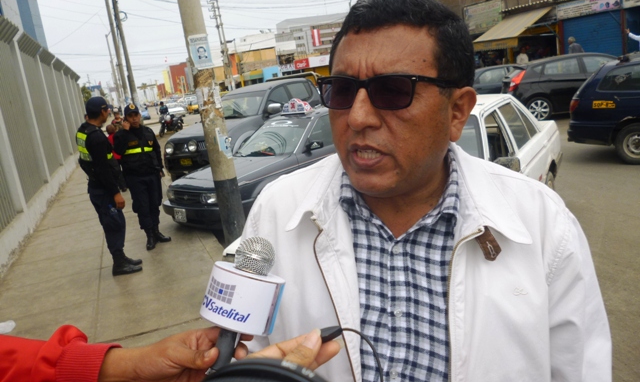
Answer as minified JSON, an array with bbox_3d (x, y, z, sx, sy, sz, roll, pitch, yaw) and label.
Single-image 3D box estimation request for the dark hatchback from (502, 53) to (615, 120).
[{"bbox_3d":[6.589,-2.585,12.959,4.100,1.450,1.700,-6,12,9],"label":"dark hatchback"}]

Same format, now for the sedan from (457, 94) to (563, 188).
[{"bbox_3d":[1.522,-0.257,5.878,1.650,1.380,4.250,0,14,35],"label":"sedan"}]

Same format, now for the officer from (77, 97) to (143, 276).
[{"bbox_3d":[-2.181,-0.026,5.364,0.450,1.740,0.520,-15,13,-30],"label":"officer"}]

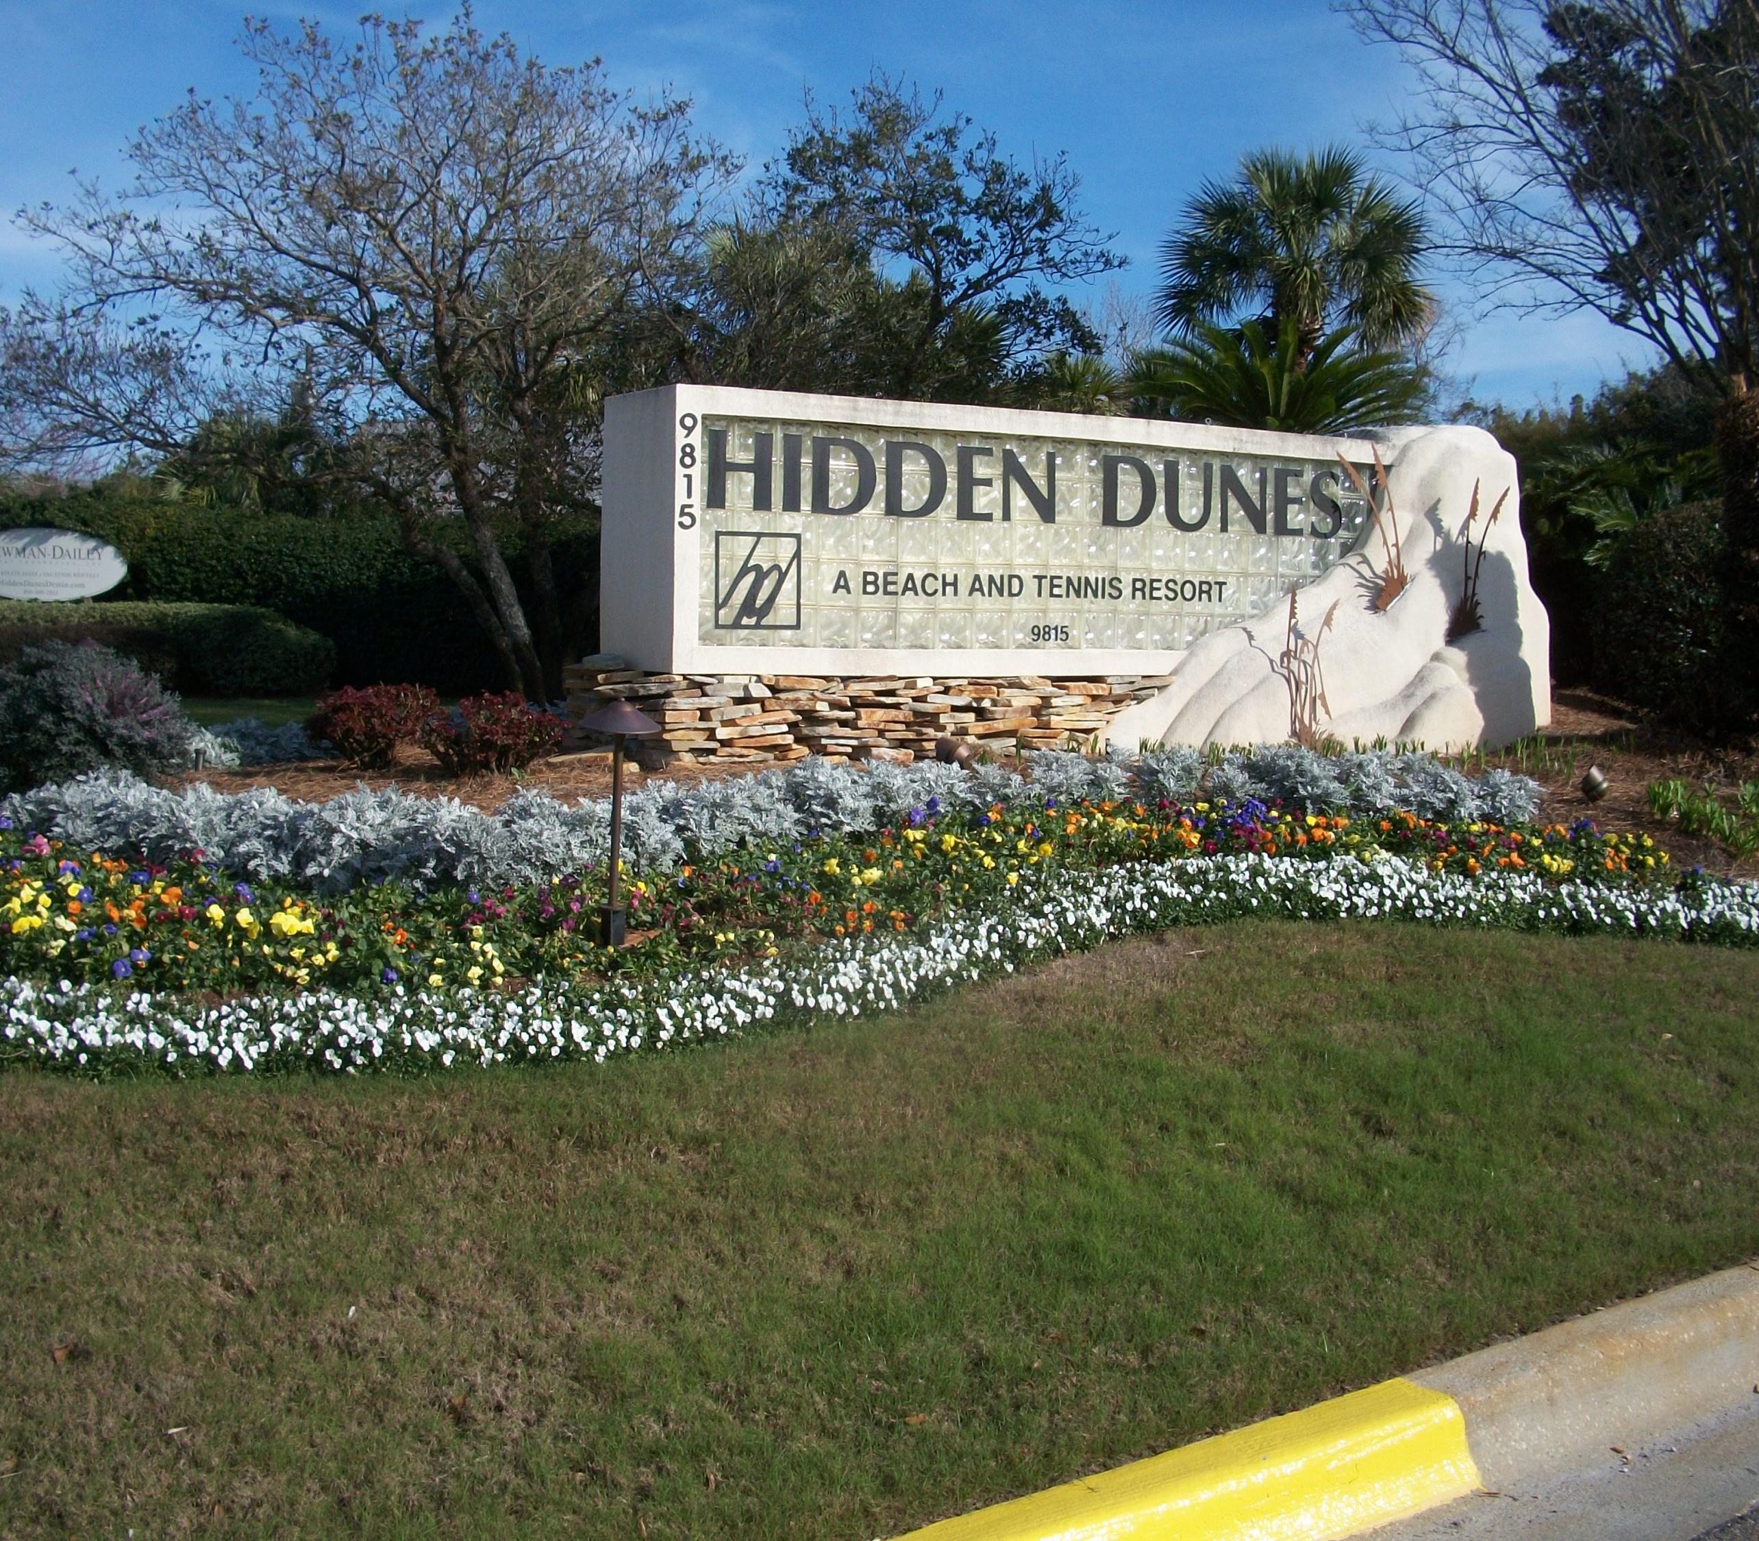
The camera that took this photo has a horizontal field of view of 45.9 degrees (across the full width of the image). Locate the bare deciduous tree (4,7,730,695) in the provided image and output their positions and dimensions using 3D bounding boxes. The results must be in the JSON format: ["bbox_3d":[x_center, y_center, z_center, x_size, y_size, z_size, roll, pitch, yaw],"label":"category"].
[{"bbox_3d":[-3.580,-2.879,14.500,5.050,4.896,4.900,1,4,0],"label":"bare deciduous tree"}]

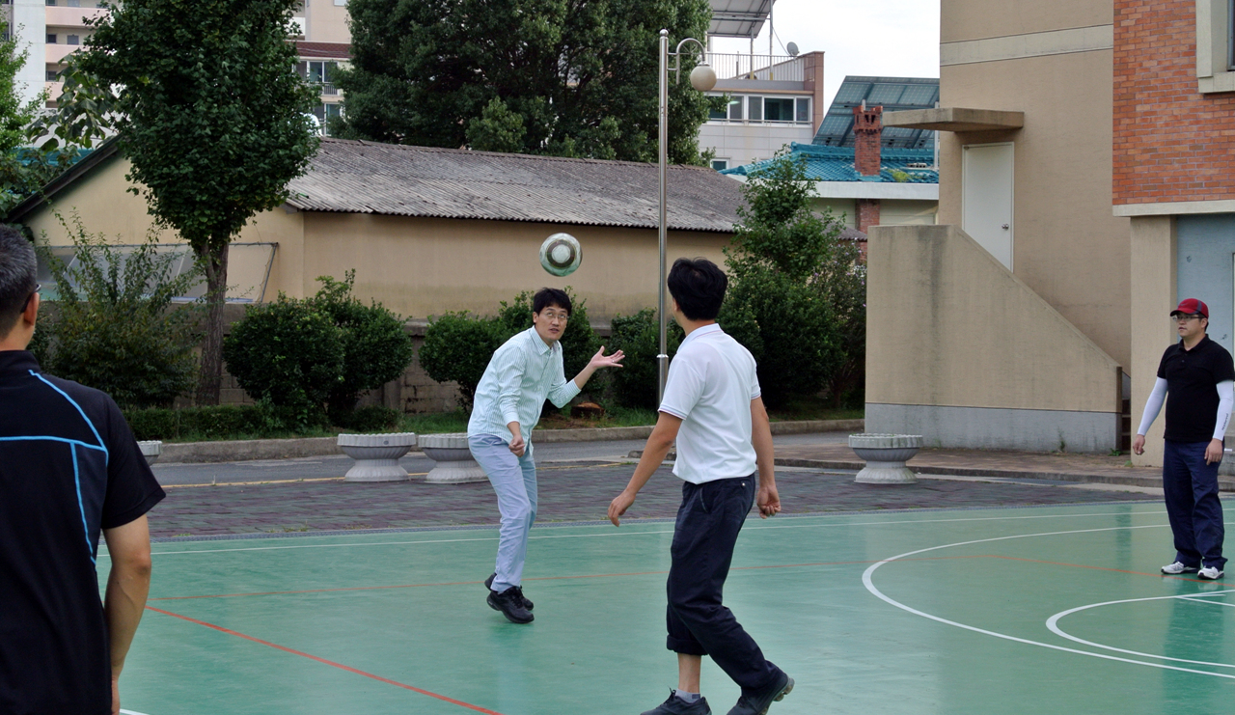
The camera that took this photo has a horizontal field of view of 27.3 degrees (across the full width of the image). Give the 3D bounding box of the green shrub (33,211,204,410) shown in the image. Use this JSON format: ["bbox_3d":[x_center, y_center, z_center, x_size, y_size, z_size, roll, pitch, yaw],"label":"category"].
[{"bbox_3d":[-6.483,-0.501,33.000,2.150,2.650,2.000,1,1,0],"label":"green shrub"}]

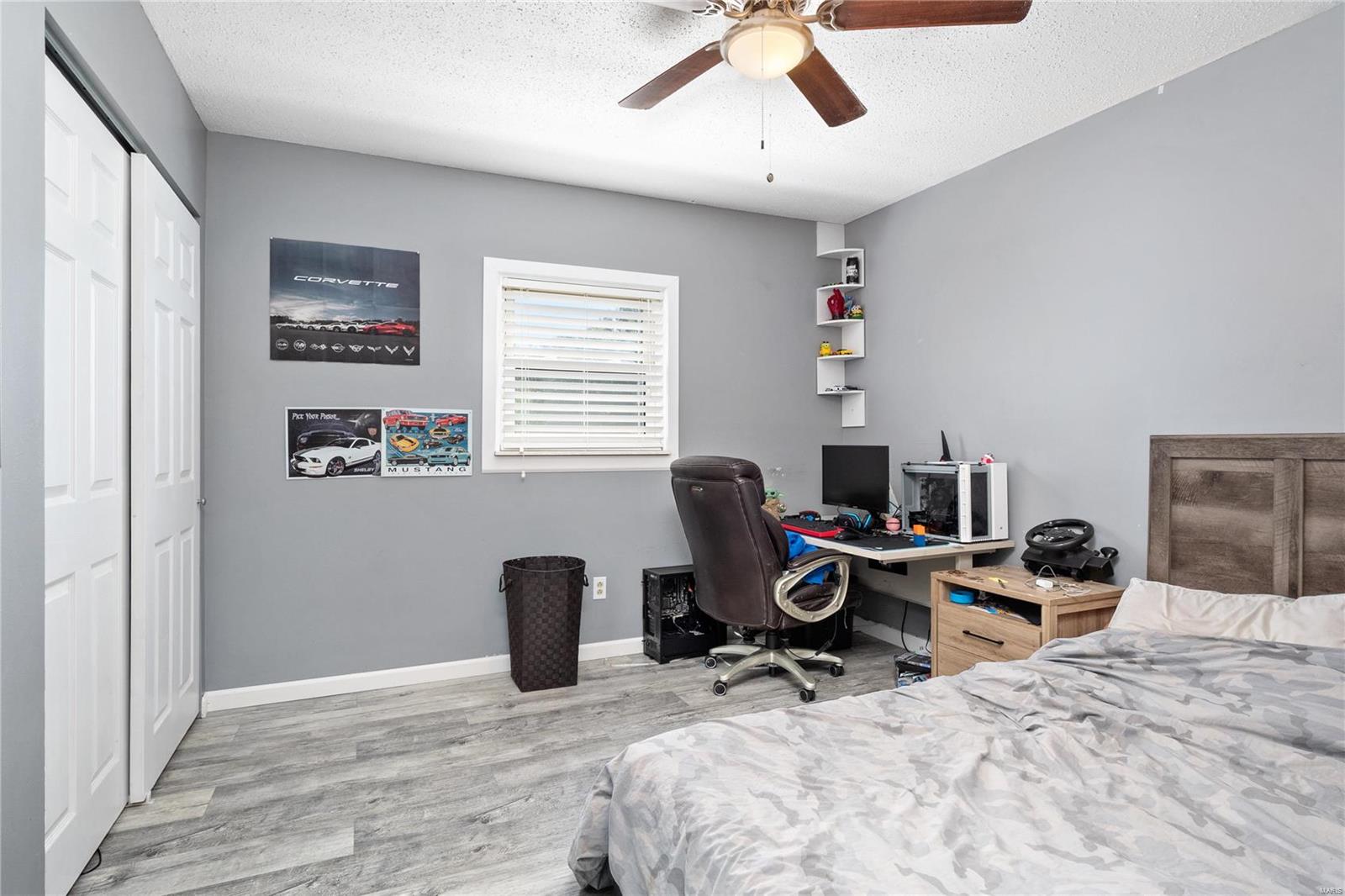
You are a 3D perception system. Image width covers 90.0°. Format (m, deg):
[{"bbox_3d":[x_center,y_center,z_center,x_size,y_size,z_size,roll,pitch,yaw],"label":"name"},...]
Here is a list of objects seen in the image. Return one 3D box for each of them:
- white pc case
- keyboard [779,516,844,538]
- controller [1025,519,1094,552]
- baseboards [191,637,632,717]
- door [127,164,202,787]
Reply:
[{"bbox_3d":[1.336,0.242,3.194,0.250,0.358,0.415,0,0,-24],"label":"white pc case"},{"bbox_3d":[0.661,0.388,3.295,0.155,0.040,0.450,0,1,-24],"label":"keyboard"},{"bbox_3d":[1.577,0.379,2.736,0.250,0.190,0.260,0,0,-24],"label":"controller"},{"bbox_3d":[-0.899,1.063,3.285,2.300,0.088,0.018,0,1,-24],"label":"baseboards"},{"bbox_3d":[-1.843,0.094,2.466,0.039,2.040,0.760,0,0,-24],"label":"door"}]

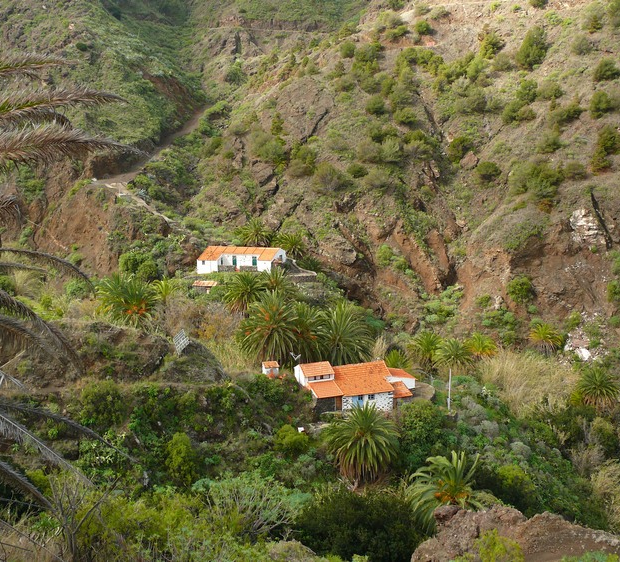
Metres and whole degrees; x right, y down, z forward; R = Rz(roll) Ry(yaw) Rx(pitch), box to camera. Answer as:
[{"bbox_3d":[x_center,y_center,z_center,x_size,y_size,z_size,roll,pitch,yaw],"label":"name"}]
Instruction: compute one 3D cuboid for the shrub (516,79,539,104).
[{"bbox_3d":[55.660,-48.490,194.000,5.960,6.450,5.660,0,12,0],"label":"shrub"}]

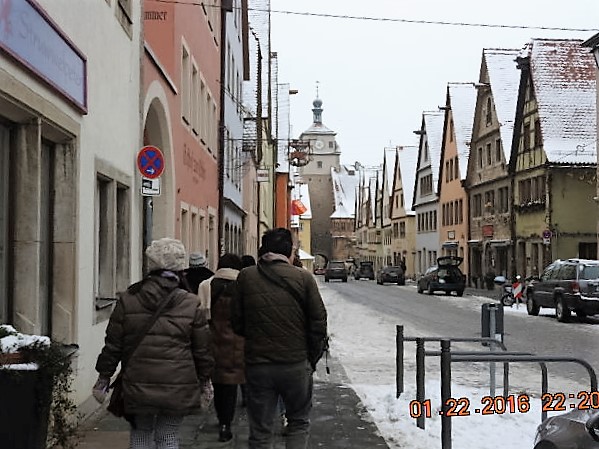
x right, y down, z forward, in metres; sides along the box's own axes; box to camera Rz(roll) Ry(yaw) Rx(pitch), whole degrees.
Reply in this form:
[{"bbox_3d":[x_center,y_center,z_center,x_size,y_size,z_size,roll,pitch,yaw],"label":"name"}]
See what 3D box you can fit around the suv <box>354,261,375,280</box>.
[{"bbox_3d":[6.750,4.830,81.000,1.800,1.830,4.400,0,-2,-1],"label":"suv"}]

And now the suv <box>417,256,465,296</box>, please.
[{"bbox_3d":[7.450,2.750,41.300,1.780,1.950,4.450,0,-2,-1],"label":"suv"}]

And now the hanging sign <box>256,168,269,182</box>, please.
[{"bbox_3d":[-1.547,-2.070,33.000,0.510,0.530,0.120,0,-2,0],"label":"hanging sign"}]

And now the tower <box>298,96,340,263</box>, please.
[{"bbox_3d":[3.200,-6.400,129.500,6.700,29.600,6.700,0,-2,-3],"label":"tower"}]

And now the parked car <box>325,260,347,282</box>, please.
[{"bbox_3d":[3.200,4.150,69.200,1.880,1.700,4.650,0,-2,0],"label":"parked car"}]

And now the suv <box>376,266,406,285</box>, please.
[{"bbox_3d":[7.270,4.100,62.600,1.780,1.460,4.400,0,-2,-1],"label":"suv"}]

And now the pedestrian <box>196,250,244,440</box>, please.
[{"bbox_3d":[-0.610,1.075,6.950,0.560,1.660,0.400,0,-2,-2],"label":"pedestrian"}]

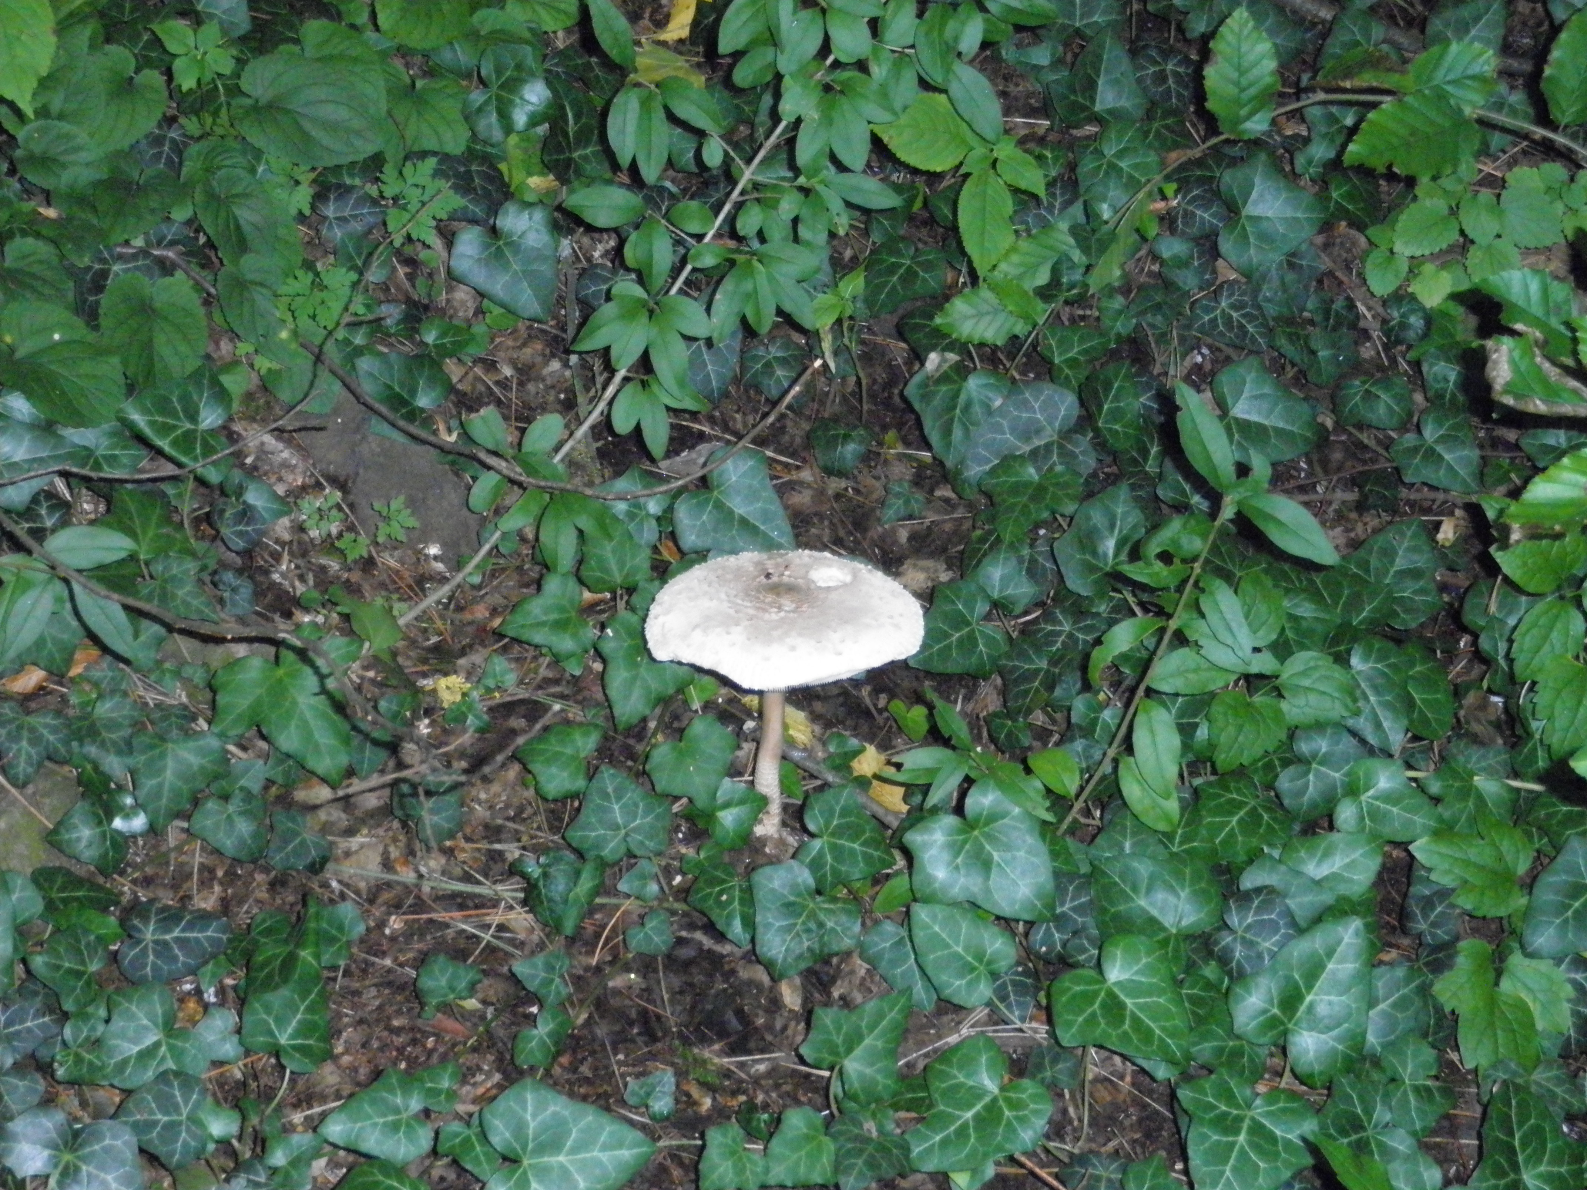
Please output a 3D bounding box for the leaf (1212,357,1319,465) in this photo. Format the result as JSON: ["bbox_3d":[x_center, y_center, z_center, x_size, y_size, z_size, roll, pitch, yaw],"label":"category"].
[{"bbox_3d":[0.268,-0.103,2.218,0.065,0.015,0.079,18,54,10],"label":"leaf"}]

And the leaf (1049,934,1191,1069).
[{"bbox_3d":[0.157,0.198,1.814,0.076,0.015,0.077,-29,59,-27],"label":"leaf"}]

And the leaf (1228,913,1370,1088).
[{"bbox_3d":[0.229,0.171,1.704,0.060,0.016,0.079,30,62,18],"label":"leaf"}]

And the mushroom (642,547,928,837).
[{"bbox_3d":[-0.004,0.059,1.837,0.132,0.146,0.132,0,36,0],"label":"mushroom"}]

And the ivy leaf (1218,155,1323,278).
[{"bbox_3d":[0.270,-0.215,2.205,0.060,0.011,0.078,0,68,0],"label":"ivy leaf"}]

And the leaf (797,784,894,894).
[{"bbox_3d":[0.025,0.119,1.902,0.051,0.011,0.057,19,62,11],"label":"leaf"}]

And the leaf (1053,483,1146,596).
[{"bbox_3d":[0.169,-0.031,2.140,0.048,0.015,0.075,10,62,12],"label":"leaf"}]

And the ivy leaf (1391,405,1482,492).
[{"bbox_3d":[0.369,-0.081,2.199,0.070,0.015,0.064,-30,59,-20],"label":"ivy leaf"}]

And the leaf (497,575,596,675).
[{"bbox_3d":[-0.126,0.015,1.996,0.051,0.011,0.058,-12,61,-7],"label":"leaf"}]

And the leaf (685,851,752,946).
[{"bbox_3d":[-0.035,0.150,1.870,0.033,0.015,0.051,-3,50,-3],"label":"leaf"}]

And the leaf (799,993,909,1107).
[{"bbox_3d":[0.035,0.206,1.799,0.059,0.015,0.067,33,59,23],"label":"leaf"}]

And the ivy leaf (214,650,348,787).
[{"bbox_3d":[-0.246,0.061,1.863,0.061,0.014,0.092,-21,55,-16],"label":"ivy leaf"}]

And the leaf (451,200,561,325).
[{"bbox_3d":[-0.153,-0.183,2.168,0.070,0.014,0.086,-22,58,-15],"label":"leaf"}]

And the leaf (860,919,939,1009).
[{"bbox_3d":[0.055,0.185,1.929,0.033,0.015,0.059,-18,53,-6],"label":"leaf"}]

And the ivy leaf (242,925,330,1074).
[{"bbox_3d":[-0.245,0.192,1.903,0.068,0.020,0.076,23,58,12],"label":"ivy leaf"}]

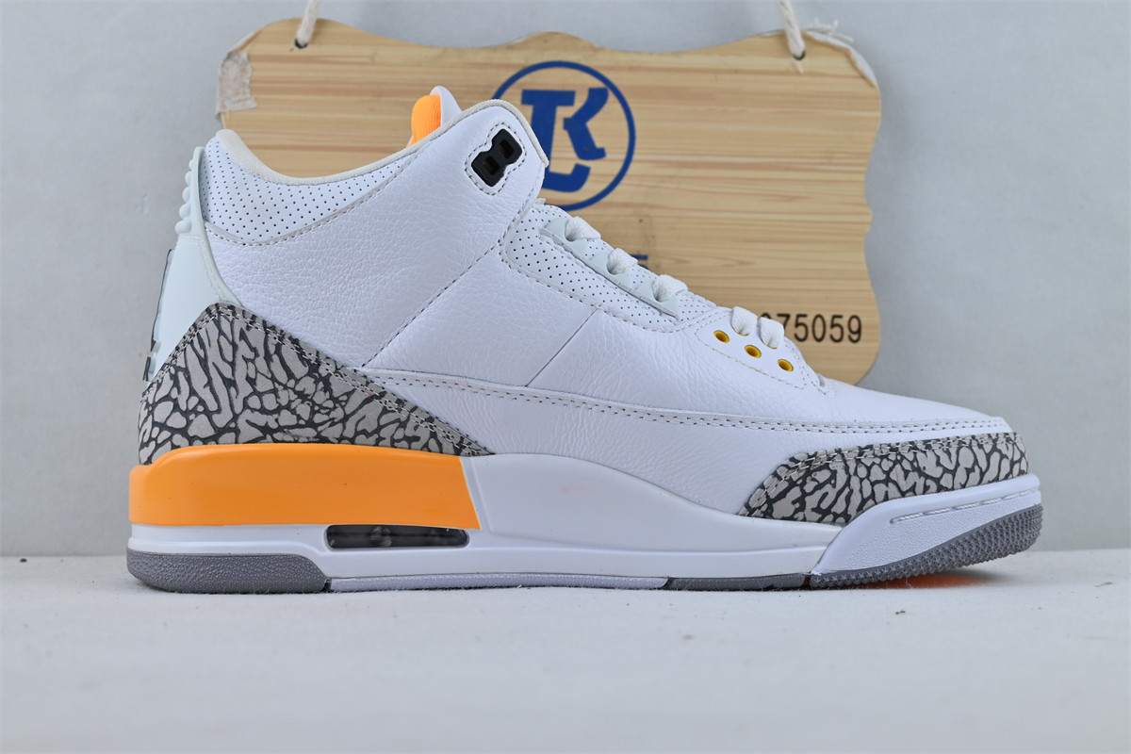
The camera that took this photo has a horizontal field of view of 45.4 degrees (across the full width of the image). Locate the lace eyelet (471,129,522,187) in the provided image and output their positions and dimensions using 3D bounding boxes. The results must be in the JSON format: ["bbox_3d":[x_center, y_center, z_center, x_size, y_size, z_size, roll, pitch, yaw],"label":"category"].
[{"bbox_3d":[-0.021,-0.067,0.412,0.011,0.017,0.005,38,-5,-3],"label":"lace eyelet"}]

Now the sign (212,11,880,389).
[{"bbox_3d":[-0.006,-0.073,0.565,0.277,0.153,0.010,0,-2,0],"label":"sign"}]

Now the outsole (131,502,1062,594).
[{"bbox_3d":[0.011,0.053,0.447,0.297,0.026,0.107,0,-2,-5],"label":"outsole"}]

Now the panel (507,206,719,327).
[{"bbox_3d":[0.013,-0.034,0.420,0.068,0.026,0.025,28,-4,-4],"label":"panel"}]

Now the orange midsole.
[{"bbox_3d":[-0.082,0.034,0.438,0.114,0.026,0.083,0,-2,-5],"label":"orange midsole"}]

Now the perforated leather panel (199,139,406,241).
[{"bbox_3d":[-0.080,-0.057,0.414,0.065,0.032,0.022,0,-2,6],"label":"perforated leather panel"}]

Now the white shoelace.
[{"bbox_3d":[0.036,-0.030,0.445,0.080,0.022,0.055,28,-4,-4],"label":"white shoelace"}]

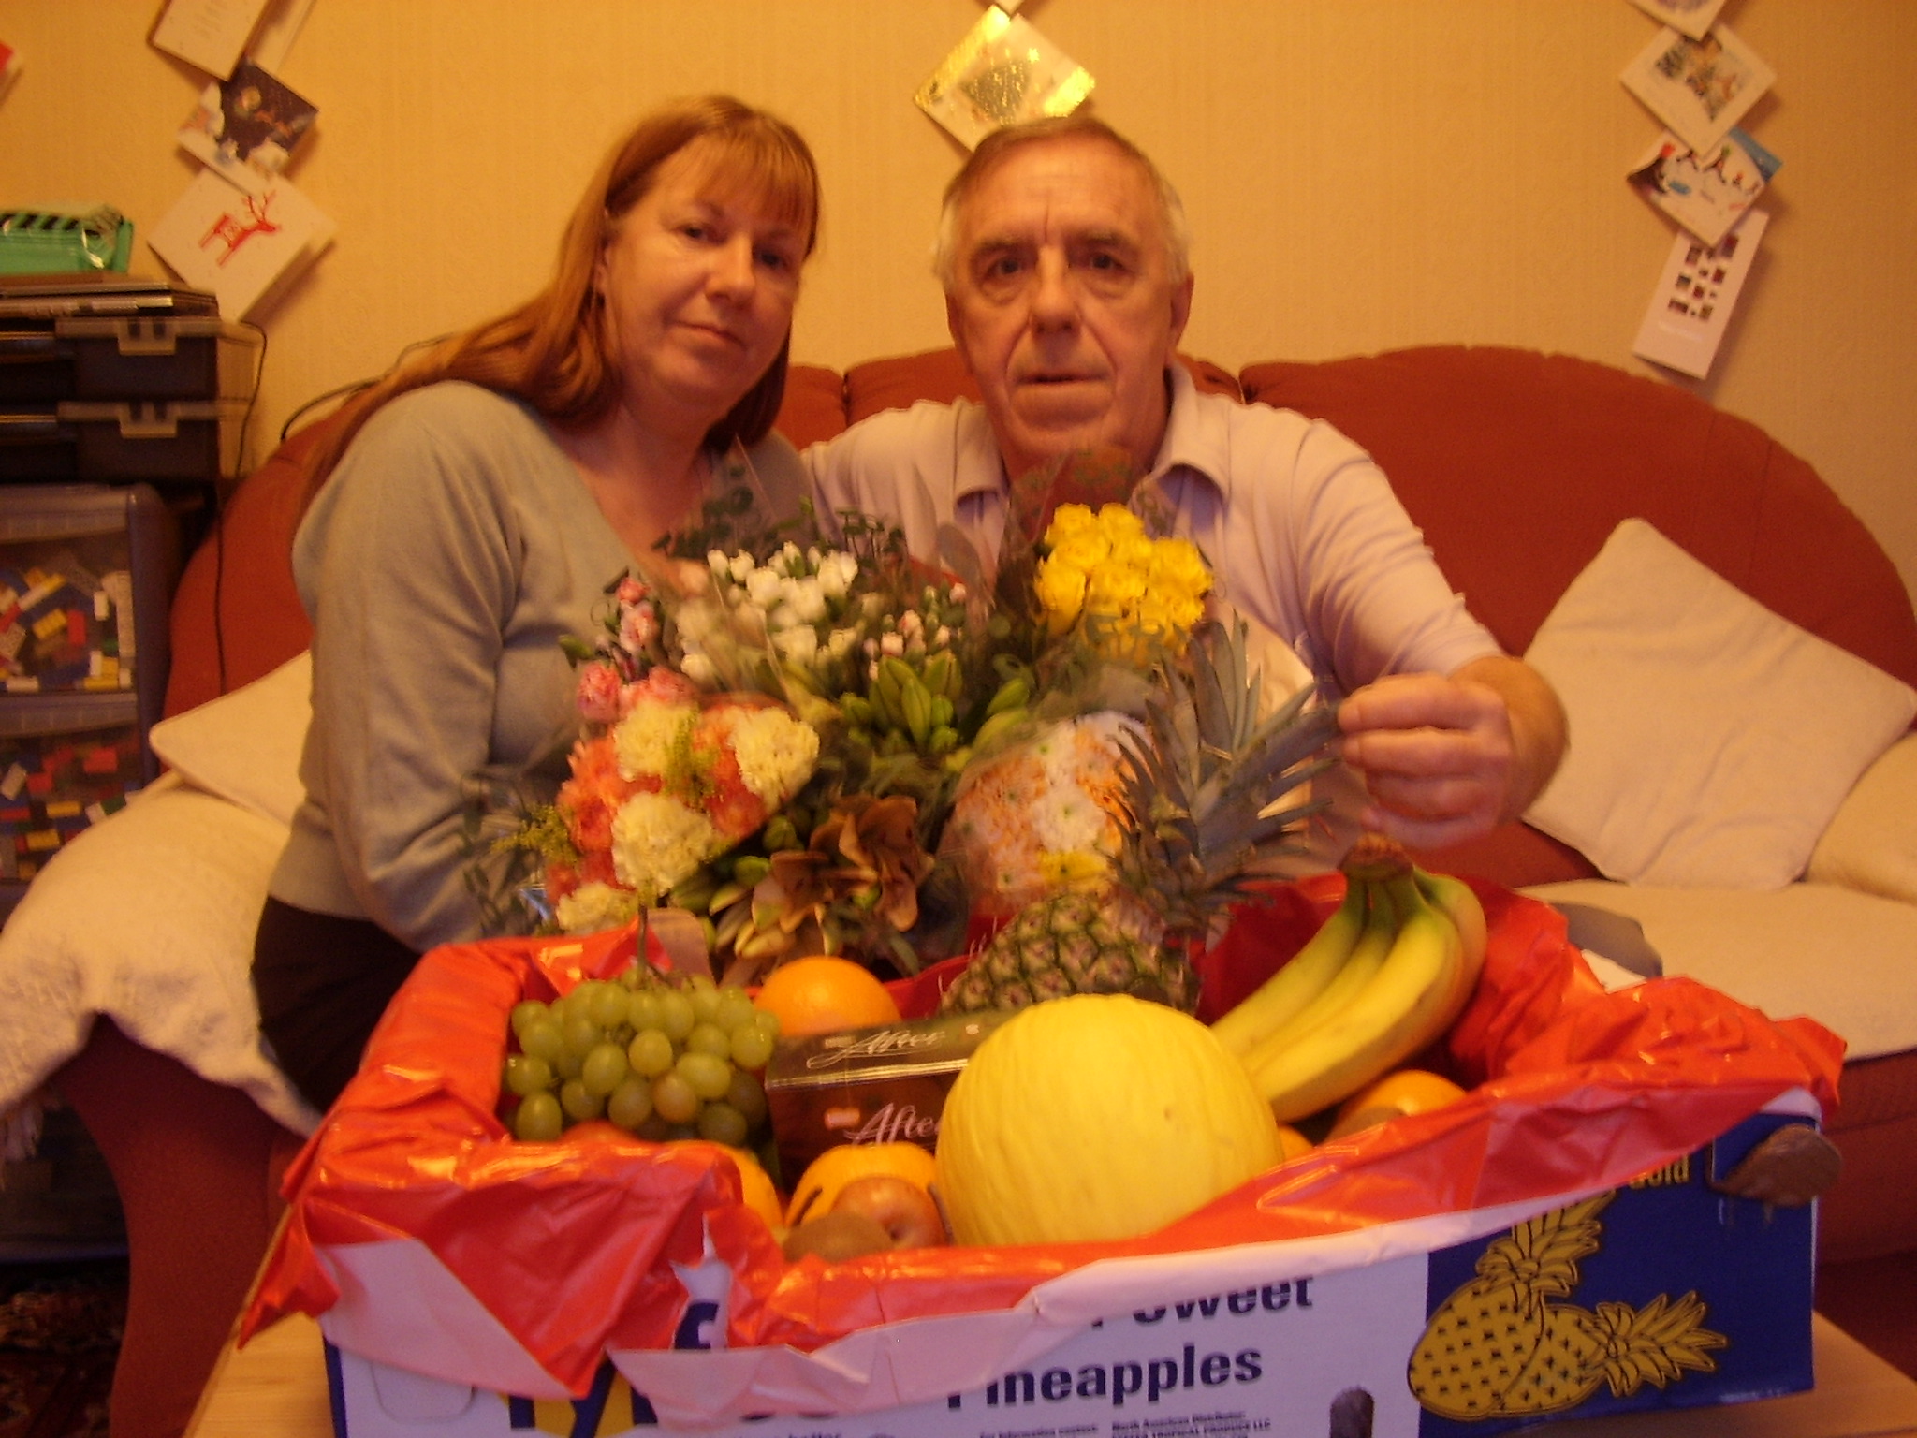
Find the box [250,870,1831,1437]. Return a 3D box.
[{"bbox_3d":[0.042,0.199,0.852,0.640,0.150,0.430,-2,6,-10],"label":"box"}]

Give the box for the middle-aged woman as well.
[{"bbox_3d":[-0.264,0.132,1.280,0.500,1.195,0.700,-5,7,-36],"label":"middle-aged woman"}]

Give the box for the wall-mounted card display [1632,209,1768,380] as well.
[{"bbox_3d":[0.908,-0.532,2.030,0.097,0.215,0.020,20,4,-6],"label":"wall-mounted card display"}]

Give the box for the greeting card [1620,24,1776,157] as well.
[{"bbox_3d":[0.905,-0.784,2.030,0.139,0.133,0.020,42,1,-7],"label":"greeting card"}]

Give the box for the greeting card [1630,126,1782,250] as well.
[{"bbox_3d":[0.912,-0.667,2.030,0.134,0.132,0.022,40,2,-7],"label":"greeting card"}]

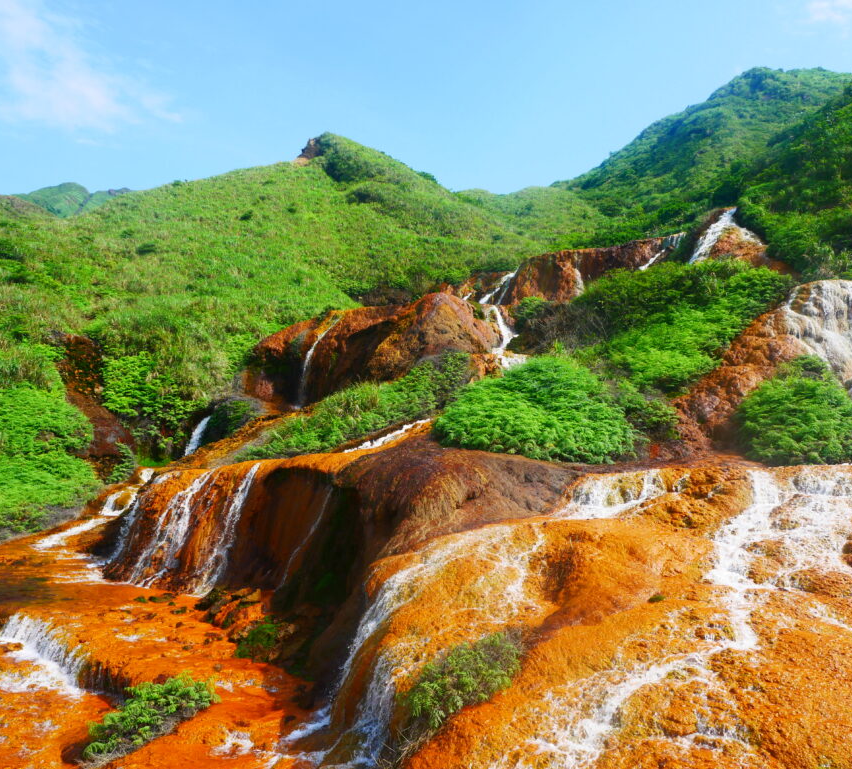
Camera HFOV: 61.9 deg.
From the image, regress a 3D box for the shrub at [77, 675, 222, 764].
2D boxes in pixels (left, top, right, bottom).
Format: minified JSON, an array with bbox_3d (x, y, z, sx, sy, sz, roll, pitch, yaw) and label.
[{"bbox_3d":[-3.491,4.283,9.000,0.850,0.550,1.750,-2,-3,38],"label":"shrub"}]

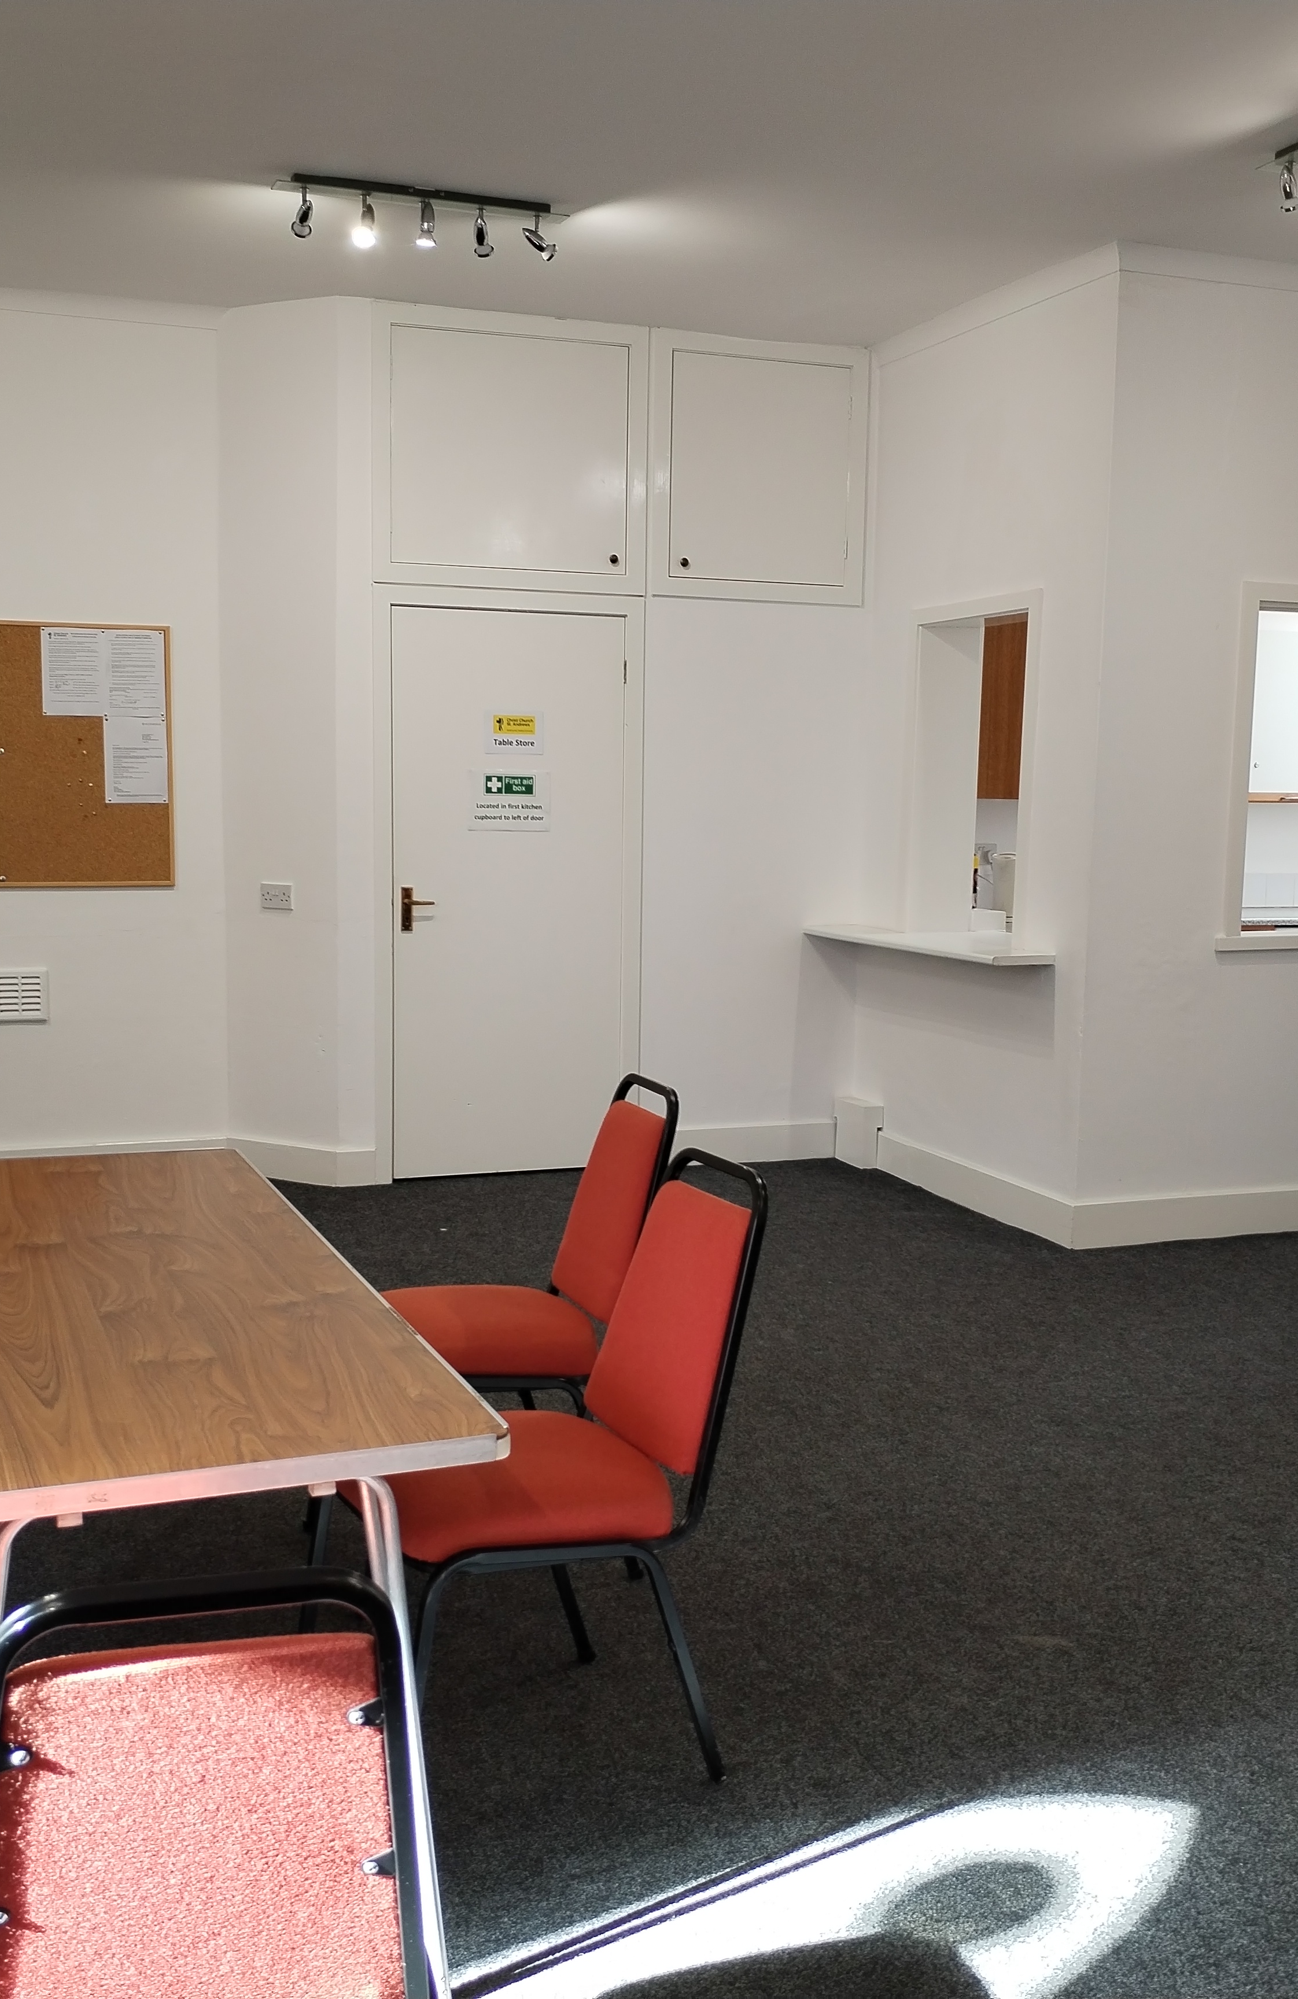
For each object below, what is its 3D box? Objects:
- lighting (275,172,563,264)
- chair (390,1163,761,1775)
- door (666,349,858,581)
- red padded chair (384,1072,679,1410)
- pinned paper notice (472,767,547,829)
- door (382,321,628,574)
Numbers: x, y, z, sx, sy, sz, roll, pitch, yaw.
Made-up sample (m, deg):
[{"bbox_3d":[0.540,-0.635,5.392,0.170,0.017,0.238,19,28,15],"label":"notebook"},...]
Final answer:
[{"bbox_3d":[-0.602,-2.141,5.490,0.780,0.155,0.110,-1,7,-20],"label":"lighting"},{"bbox_3d":[-0.175,0.685,2.977,0.600,0.868,0.460,-2,7,-24],"label":"chair"},{"bbox_3d":[0.404,-1.920,7.268,0.704,0.793,0.040,-2,7,-21],"label":"door"},{"bbox_3d":[-0.268,0.602,3.757,0.600,0.885,0.450,-2,7,-23],"label":"red padded chair"},{"bbox_3d":[-0.493,-0.701,7.126,0.298,0.212,0.005,-1,7,-20],"label":"pinned paper notice"},{"bbox_3d":[-0.476,-1.909,6.999,0.856,0.800,0.035,-1,7,-20],"label":"door"}]

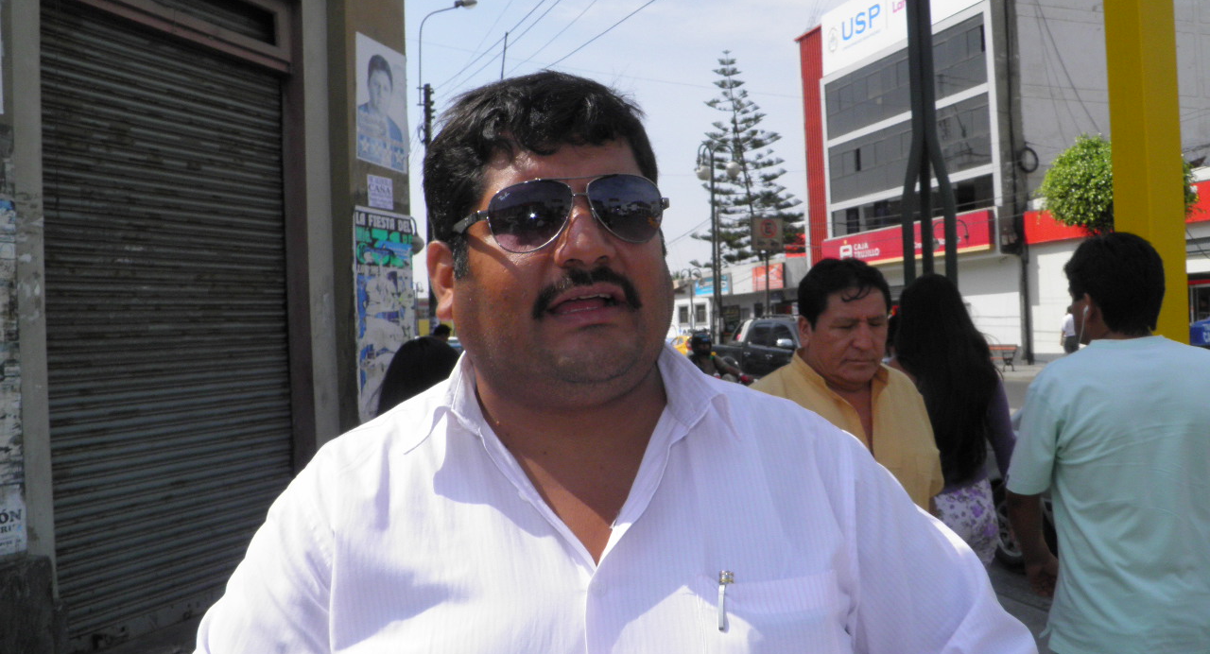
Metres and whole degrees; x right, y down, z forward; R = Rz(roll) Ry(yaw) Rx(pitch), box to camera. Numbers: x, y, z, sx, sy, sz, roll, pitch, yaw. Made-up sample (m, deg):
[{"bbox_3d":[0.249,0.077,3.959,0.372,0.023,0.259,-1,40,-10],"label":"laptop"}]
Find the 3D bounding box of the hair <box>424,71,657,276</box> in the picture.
[{"bbox_3d":[-0.053,-0.123,0.830,0.190,0.185,0.210,-4,-4,-17],"label":"hair"}]

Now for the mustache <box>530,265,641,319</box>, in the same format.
[{"bbox_3d":[-0.012,-0.025,0.735,0.084,0.037,0.030,-4,-4,-17],"label":"mustache"}]

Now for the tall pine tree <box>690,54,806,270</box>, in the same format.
[{"bbox_3d":[8.952,-7.755,62.000,7.200,19.200,7.200,-2,-1,0],"label":"tall pine tree"}]

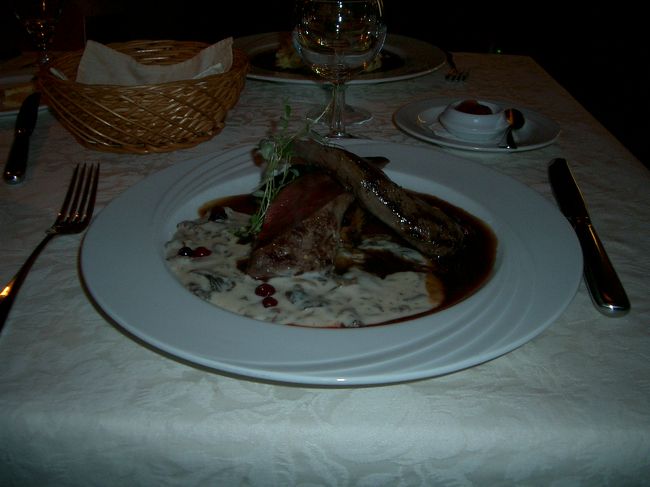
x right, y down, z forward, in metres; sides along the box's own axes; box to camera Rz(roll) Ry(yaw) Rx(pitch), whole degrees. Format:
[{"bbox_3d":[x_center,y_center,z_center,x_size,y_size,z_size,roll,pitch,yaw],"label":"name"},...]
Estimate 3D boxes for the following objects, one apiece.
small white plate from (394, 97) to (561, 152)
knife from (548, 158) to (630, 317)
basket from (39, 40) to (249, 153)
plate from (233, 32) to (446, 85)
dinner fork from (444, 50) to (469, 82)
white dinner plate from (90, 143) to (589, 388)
[{"bbox_3d":[0.144,-0.108,0.625,0.155,0.020,0.155,0,29,0],"label":"small white plate"},{"bbox_3d":[0.183,-0.017,0.471,0.021,0.011,0.234,5,29,8],"label":"knife"},{"bbox_3d":[-0.166,-0.139,0.622,0.194,0.073,0.184,1,29,0],"label":"basket"},{"bbox_3d":[0.005,-0.229,0.833,0.296,0.027,0.296,0,29,0],"label":"plate"},{"bbox_3d":[0.163,-0.251,0.880,0.025,0.021,0.201,1,29,2],"label":"dinner fork"},{"bbox_3d":[0.004,-0.001,0.425,0.304,0.027,0.304,0,29,0],"label":"white dinner plate"}]

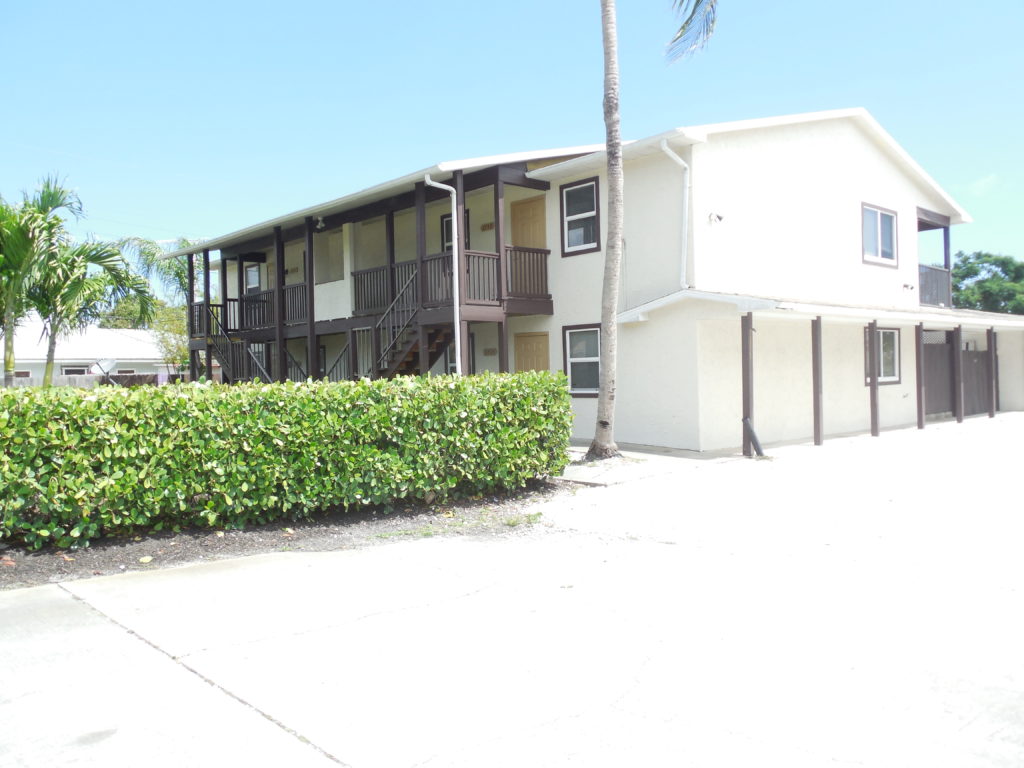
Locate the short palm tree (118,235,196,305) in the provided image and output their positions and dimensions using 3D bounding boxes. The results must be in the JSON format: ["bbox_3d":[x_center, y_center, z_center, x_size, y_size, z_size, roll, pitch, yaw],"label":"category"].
[{"bbox_3d":[-13.100,-2.200,32.000,4.600,7.000,4.600,-1,1,-11],"label":"short palm tree"}]

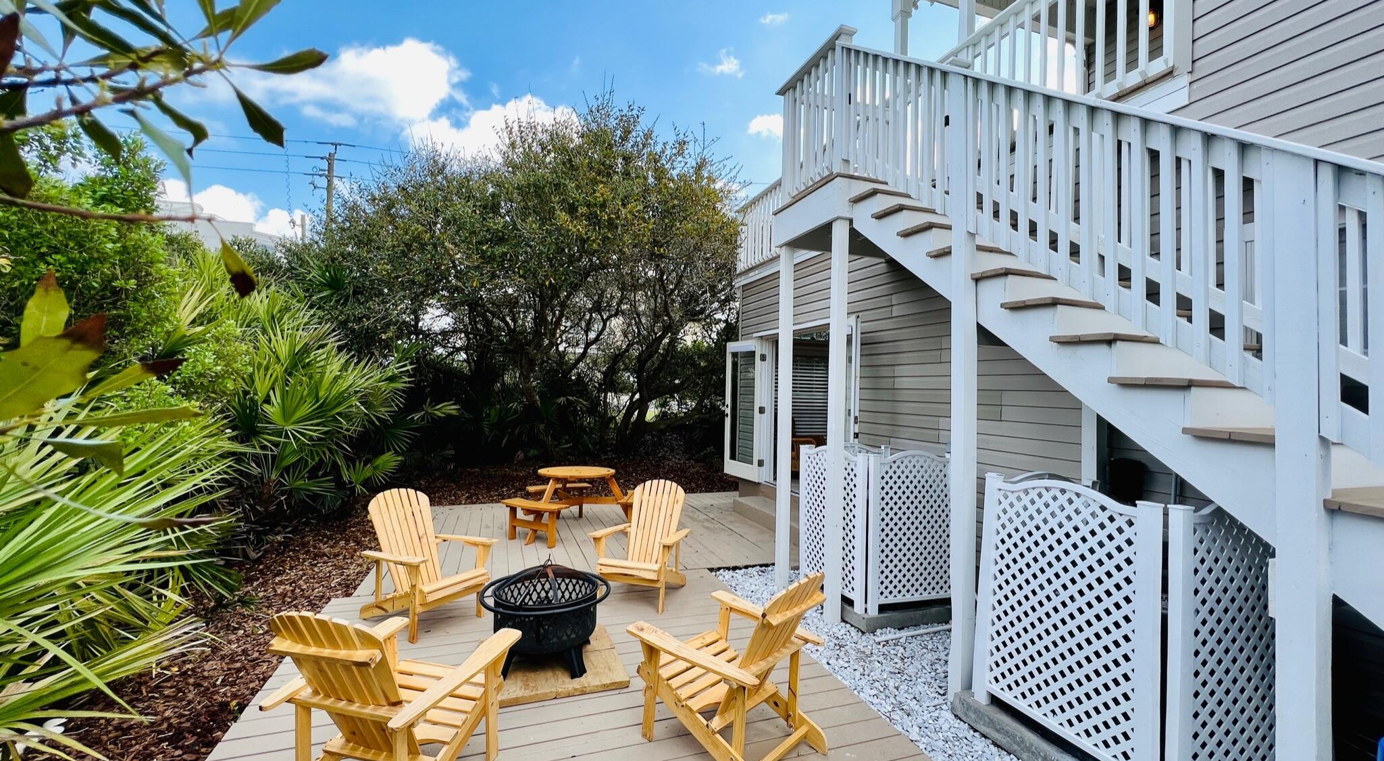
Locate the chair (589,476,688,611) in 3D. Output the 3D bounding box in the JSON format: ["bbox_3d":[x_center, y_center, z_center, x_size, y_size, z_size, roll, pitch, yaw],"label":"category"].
[{"bbox_3d":[-0.376,1.345,4.364,0.735,0.872,0.790,1,-2,18],"label":"chair"}]

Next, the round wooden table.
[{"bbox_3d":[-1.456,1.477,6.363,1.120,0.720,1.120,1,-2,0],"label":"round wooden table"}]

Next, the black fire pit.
[{"bbox_3d":[-0.863,1.378,3.115,0.765,0.600,0.765,1,-2,0],"label":"black fire pit"}]

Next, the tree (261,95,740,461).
[{"bbox_3d":[-3.700,-2.100,10.500,9.000,7.000,6.500,1,-2,0],"label":"tree"}]

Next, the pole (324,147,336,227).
[{"bbox_3d":[-14.600,-3.750,21.000,0.320,11.300,0.320,1,-2,0],"label":"pole"}]

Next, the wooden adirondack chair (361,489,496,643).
[{"bbox_3d":[-1.942,1.284,3.793,0.790,0.872,0.735,0,-2,28],"label":"wooden adirondack chair"}]

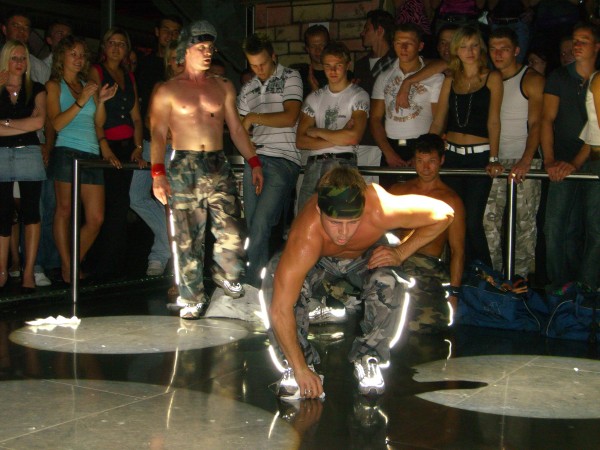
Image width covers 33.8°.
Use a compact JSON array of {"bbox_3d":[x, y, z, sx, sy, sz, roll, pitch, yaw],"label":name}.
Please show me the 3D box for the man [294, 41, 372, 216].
[{"bbox_3d":[0.199,-0.292,6.250,0.500,1.690,0.440,1,3,2],"label":"man"}]

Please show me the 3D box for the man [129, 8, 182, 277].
[{"bbox_3d":[-1.002,-0.528,7.100,0.500,1.830,0.360,1,3,-11],"label":"man"}]

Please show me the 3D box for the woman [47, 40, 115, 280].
[{"bbox_3d":[-1.482,-0.425,6.700,0.440,1.660,0.400,0,3,-24],"label":"woman"}]

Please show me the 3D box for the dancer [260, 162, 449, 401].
[{"bbox_3d":[0.241,0.208,4.150,0.750,0.890,0.820,1,3,5],"label":"dancer"}]

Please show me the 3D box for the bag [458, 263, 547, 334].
[{"bbox_3d":[1.199,0.409,5.880,0.580,0.370,0.360,2,3,16],"label":"bag"}]

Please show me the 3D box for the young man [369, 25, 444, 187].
[{"bbox_3d":[0.701,-0.423,6.500,0.500,1.790,0.360,2,3,9],"label":"young man"}]

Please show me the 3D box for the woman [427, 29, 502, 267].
[{"bbox_3d":[1.072,-0.375,6.400,0.460,1.720,0.340,2,3,7],"label":"woman"}]

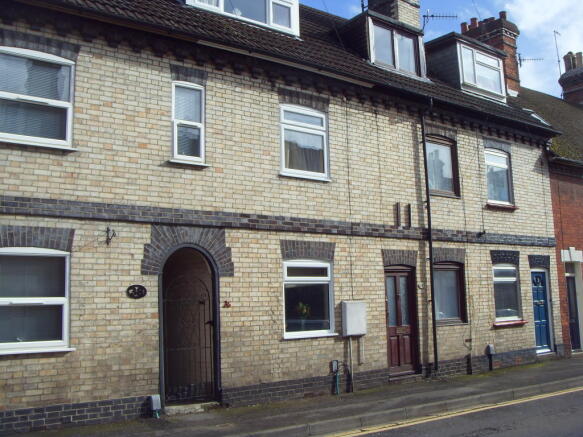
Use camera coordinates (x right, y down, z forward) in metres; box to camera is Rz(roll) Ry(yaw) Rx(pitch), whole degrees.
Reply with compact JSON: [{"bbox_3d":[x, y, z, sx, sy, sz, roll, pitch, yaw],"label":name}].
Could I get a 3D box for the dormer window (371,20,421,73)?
[{"bbox_3d":[2.362,-3.805,14.751,1.660,1.020,0.140,4,-9,-38],"label":"dormer window"}]

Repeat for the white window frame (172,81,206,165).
[{"bbox_3d":[-1.581,-1.461,10.062,0.555,1.250,0.100,4,-9,-38],"label":"white window frame"}]

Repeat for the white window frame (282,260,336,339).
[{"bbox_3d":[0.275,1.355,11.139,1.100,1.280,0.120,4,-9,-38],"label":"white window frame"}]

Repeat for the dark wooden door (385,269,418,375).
[{"bbox_3d":[2.061,1.944,12.538,0.820,1.970,0.090,4,-9,-38],"label":"dark wooden door"}]

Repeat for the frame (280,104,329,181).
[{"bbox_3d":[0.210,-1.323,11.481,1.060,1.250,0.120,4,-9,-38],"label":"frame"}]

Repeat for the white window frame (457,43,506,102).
[{"bbox_3d":[4.848,-3.692,16.732,1.780,1.200,0.120,4,-9,-38],"label":"white window frame"}]

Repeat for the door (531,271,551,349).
[{"bbox_3d":[5.915,2.176,15.587,0.700,1.870,0.080,4,-9,-38],"label":"door"}]

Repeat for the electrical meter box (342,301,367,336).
[{"bbox_3d":[1.123,1.773,11.577,0.450,0.570,0.160,4,-9,-38],"label":"electrical meter box"}]

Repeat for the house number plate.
[{"bbox_3d":[-2.153,1.022,9.146,0.295,0.195,0.020,4,-9,-38],"label":"house number plate"}]

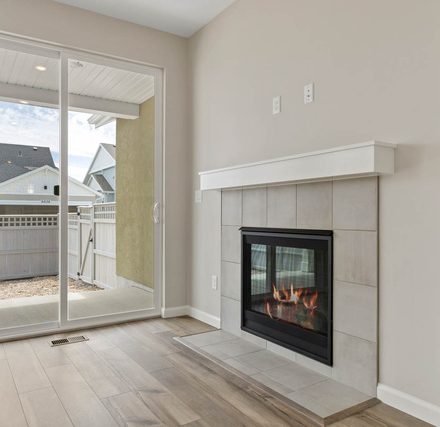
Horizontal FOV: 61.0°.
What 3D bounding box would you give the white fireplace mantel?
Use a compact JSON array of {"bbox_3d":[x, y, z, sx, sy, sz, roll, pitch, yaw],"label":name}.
[{"bbox_3d":[0.366,-0.275,2.579,0.182,0.150,1.689,0,0,-34],"label":"white fireplace mantel"}]

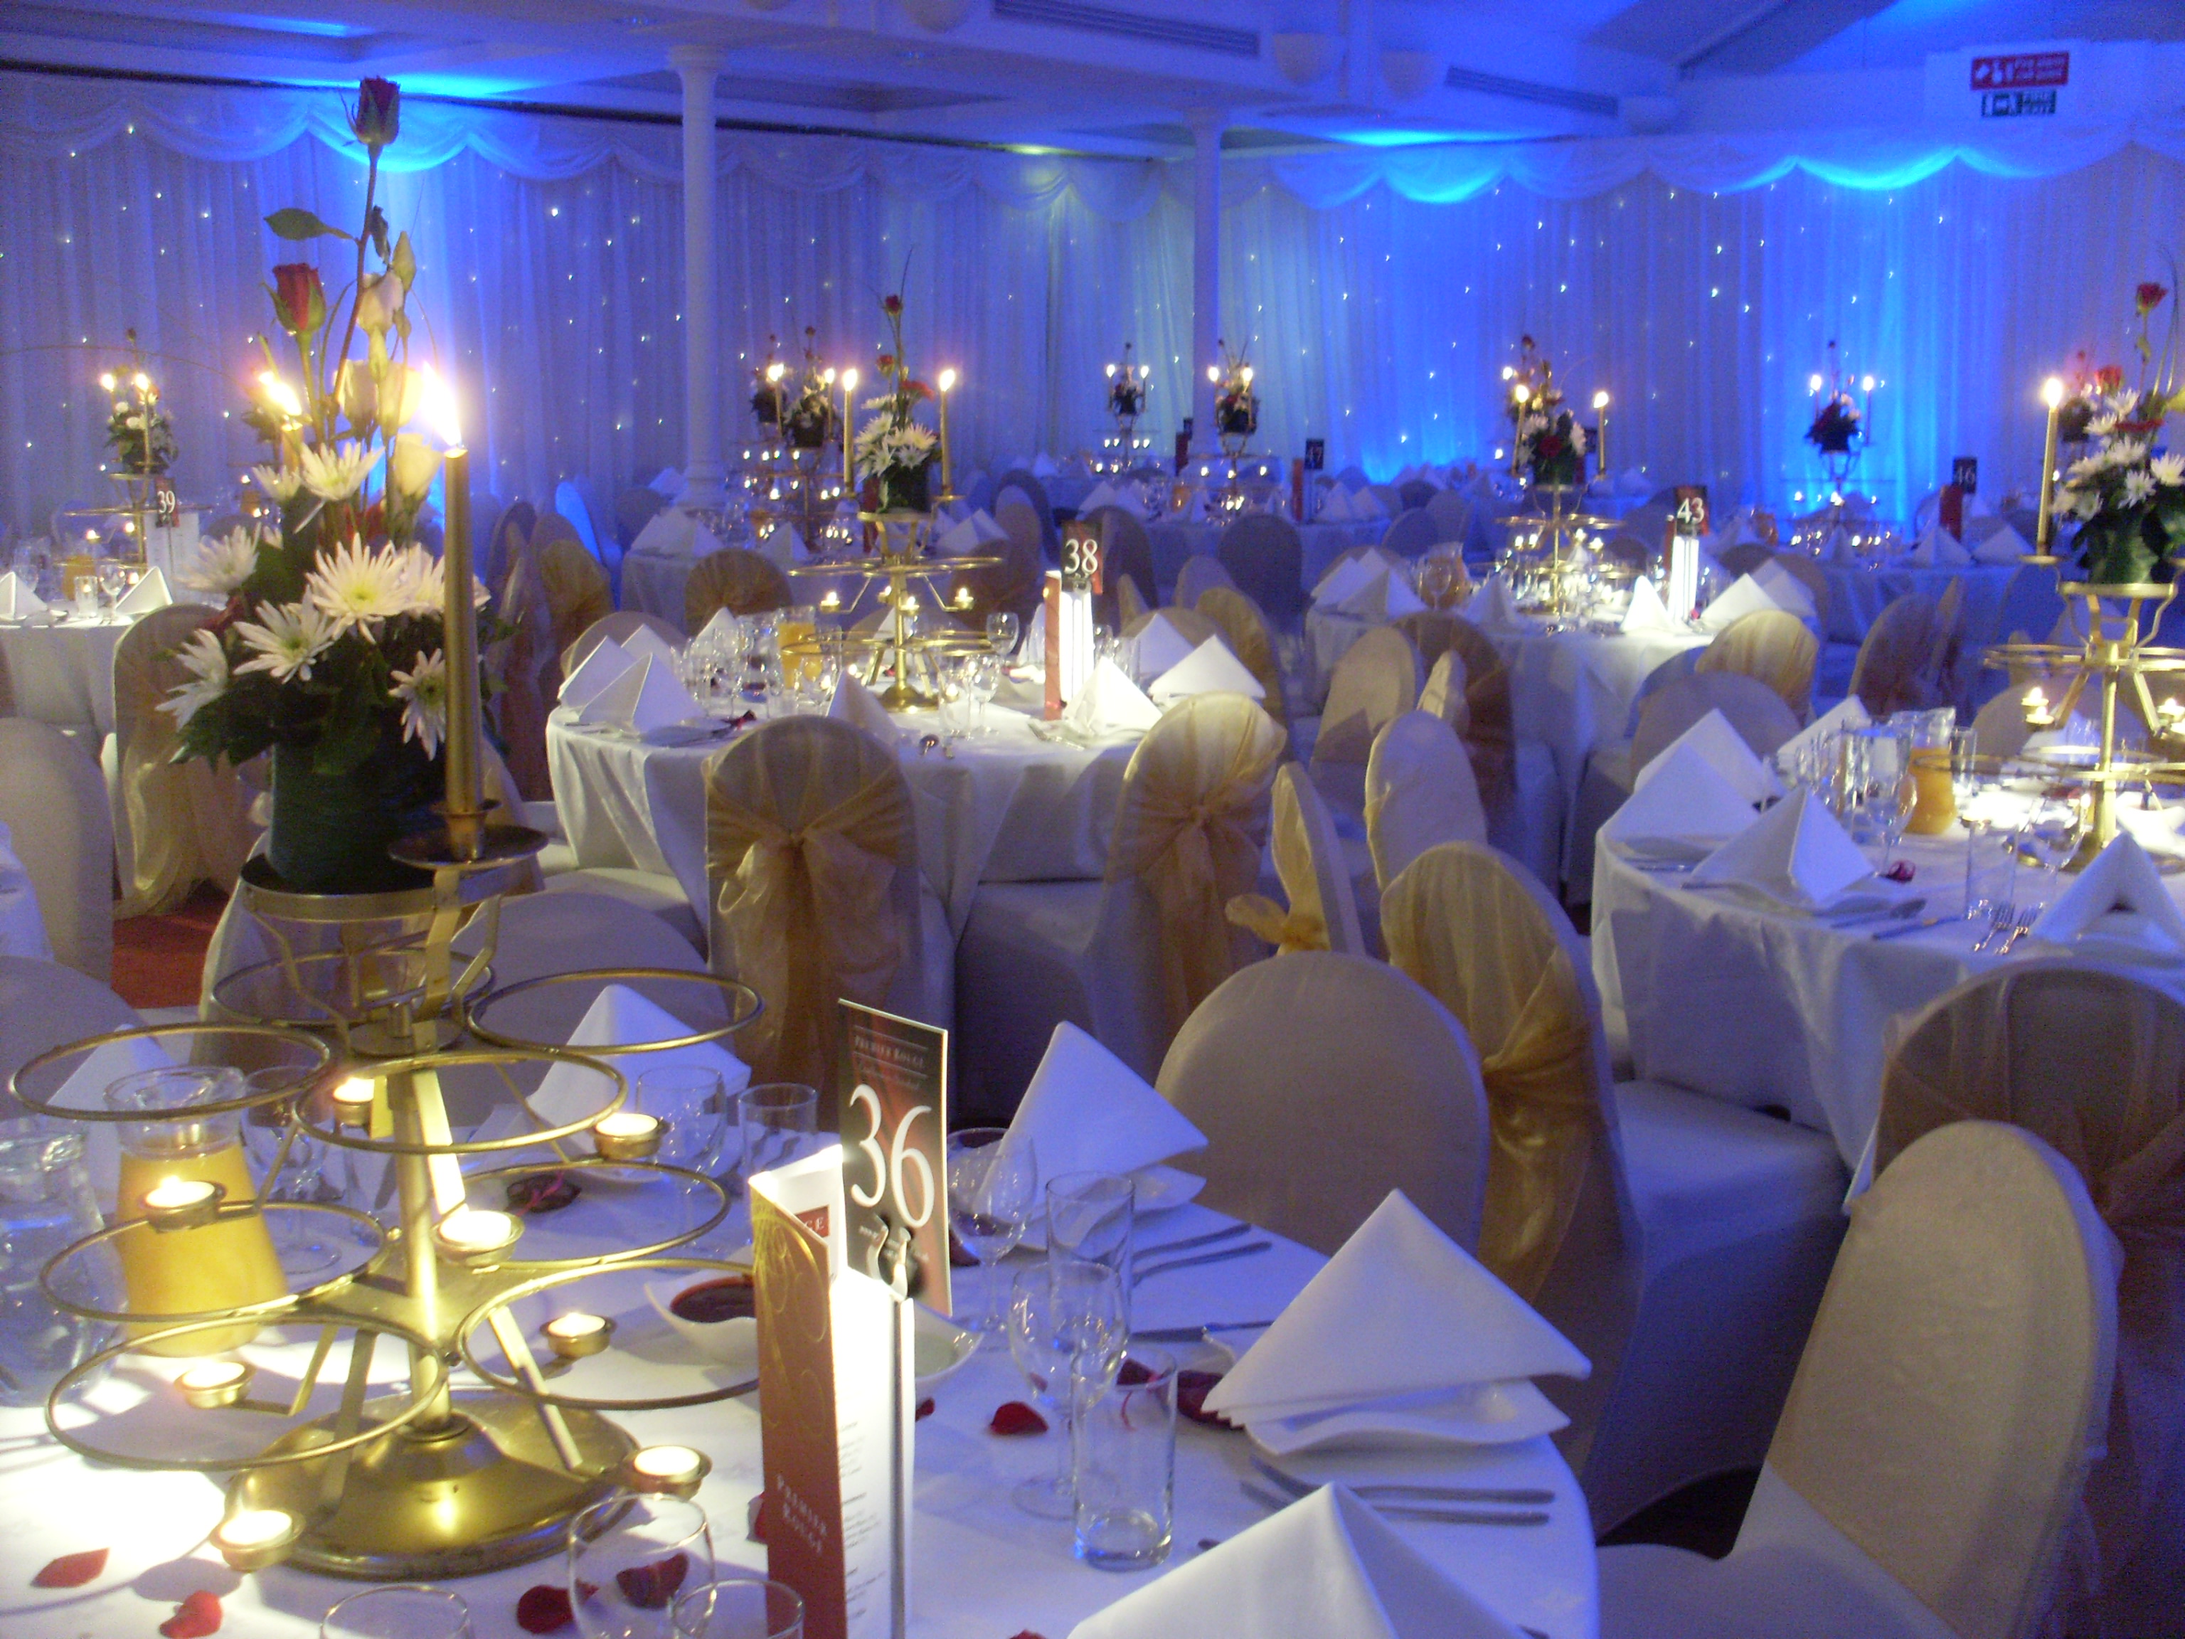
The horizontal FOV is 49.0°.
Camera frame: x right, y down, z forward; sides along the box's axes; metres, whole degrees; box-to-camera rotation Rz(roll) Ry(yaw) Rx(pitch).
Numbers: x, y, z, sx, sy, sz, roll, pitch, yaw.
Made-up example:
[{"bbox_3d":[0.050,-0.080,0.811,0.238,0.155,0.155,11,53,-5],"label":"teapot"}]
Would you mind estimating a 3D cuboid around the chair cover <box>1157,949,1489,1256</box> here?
[{"bbox_3d":[0.126,0.632,2.655,0.430,0.910,0.530,7,12,34],"label":"chair cover"}]

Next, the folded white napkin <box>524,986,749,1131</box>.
[{"bbox_3d":[-0.491,0.244,2.560,0.260,0.160,0.250,1,10,3],"label":"folded white napkin"}]

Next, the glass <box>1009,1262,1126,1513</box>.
[{"bbox_3d":[-0.020,0.410,1.742,0.086,0.169,0.086,0,10,0],"label":"glass"}]

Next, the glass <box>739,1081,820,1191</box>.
[{"bbox_3d":[-0.300,0.327,2.305,0.073,0.130,0.073,0,10,0],"label":"glass"}]

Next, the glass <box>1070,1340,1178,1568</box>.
[{"bbox_3d":[0.022,0.428,1.611,0.068,0.128,0.068,0,10,0],"label":"glass"}]

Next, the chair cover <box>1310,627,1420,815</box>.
[{"bbox_3d":[0.556,-0.043,6.384,0.530,0.910,0.430,-5,12,-27],"label":"chair cover"}]

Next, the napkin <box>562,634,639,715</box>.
[{"bbox_3d":[-1.136,-0.363,5.733,0.288,0.142,0.214,-3,11,-18],"label":"napkin"}]

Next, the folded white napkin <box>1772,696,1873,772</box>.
[{"bbox_3d":[1.546,-0.169,4.897,0.280,0.160,0.260,-2,11,-14],"label":"folded white napkin"}]

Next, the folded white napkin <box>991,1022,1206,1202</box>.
[{"bbox_3d":[-0.037,0.272,2.382,0.208,0.137,0.269,5,11,26],"label":"folded white napkin"}]

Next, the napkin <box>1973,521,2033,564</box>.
[{"bbox_3d":[4.127,-1.241,10.879,0.290,0.160,0.240,4,11,17],"label":"napkin"}]

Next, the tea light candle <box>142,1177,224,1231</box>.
[{"bbox_3d":[-0.625,0.267,1.655,0.045,0.022,0.045,0,10,0],"label":"tea light candle"}]

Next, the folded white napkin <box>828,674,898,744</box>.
[{"bbox_3d":[-0.528,-0.245,5.122,0.175,0.141,0.283,-3,11,-16],"label":"folded white napkin"}]

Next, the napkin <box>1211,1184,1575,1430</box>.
[{"bbox_3d":[0.221,0.352,1.814,0.301,0.150,0.128,-5,11,-23],"label":"napkin"}]

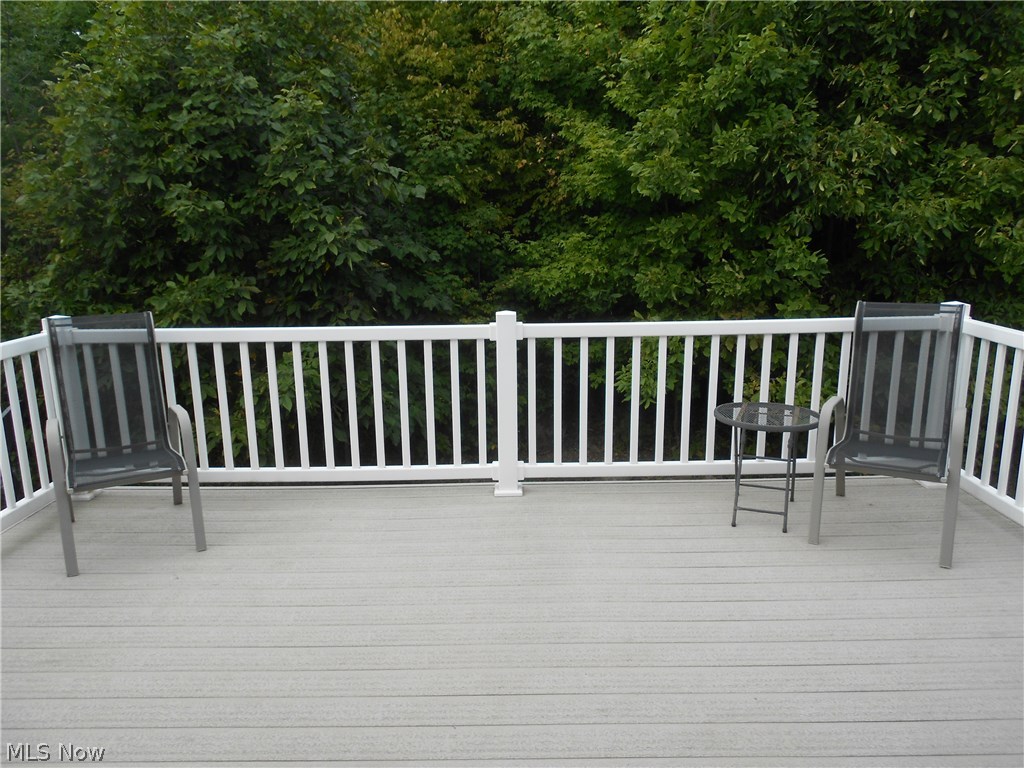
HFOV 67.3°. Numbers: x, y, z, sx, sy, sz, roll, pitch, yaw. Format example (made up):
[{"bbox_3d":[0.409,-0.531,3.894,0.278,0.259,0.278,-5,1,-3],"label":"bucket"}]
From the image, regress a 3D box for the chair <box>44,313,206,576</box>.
[{"bbox_3d":[-1.790,0.223,3.503,0.560,1.000,0.720,-8,14,-29],"label":"chair"}]

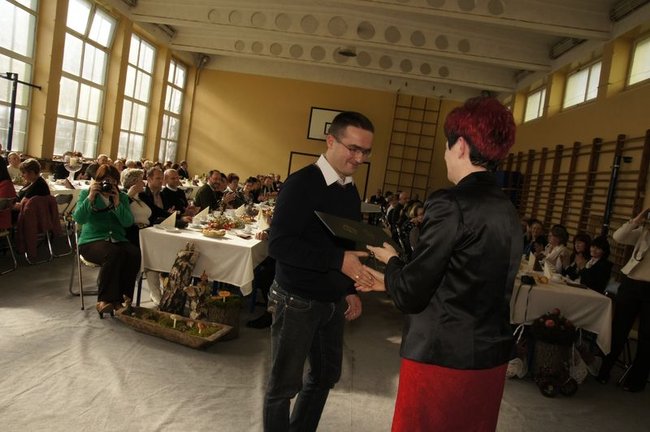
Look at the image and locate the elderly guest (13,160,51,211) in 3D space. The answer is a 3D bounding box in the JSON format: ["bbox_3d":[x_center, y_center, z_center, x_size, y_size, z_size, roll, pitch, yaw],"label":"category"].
[{"bbox_3d":[-3.706,-0.084,5.551,0.750,1.250,0.480,9,4,9],"label":"elderly guest"}]

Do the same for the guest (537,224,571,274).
[{"bbox_3d":[2.866,0.796,5.766,0.740,1.340,0.480,7,4,-12],"label":"guest"}]

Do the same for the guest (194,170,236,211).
[{"bbox_3d":[-1.886,-0.020,7.190,0.770,1.380,0.520,10,5,25],"label":"guest"}]

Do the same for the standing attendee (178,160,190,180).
[{"bbox_3d":[-4.732,-1.094,14.812,0.500,1.520,0.550,4,6,-45],"label":"standing attendee"}]

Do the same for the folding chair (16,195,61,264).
[{"bbox_3d":[-3.658,0.146,5.547,0.500,0.810,0.470,9,4,10],"label":"folding chair"}]

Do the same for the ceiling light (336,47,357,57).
[{"bbox_3d":[0.586,-4.497,12.288,0.500,0.190,0.500,8,4,0],"label":"ceiling light"}]

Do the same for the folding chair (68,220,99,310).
[{"bbox_3d":[-2.186,0.444,4.451,0.450,0.800,0.500,5,5,-35],"label":"folding chair"}]

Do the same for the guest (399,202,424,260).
[{"bbox_3d":[1.347,0.470,7.142,0.750,1.340,0.500,10,5,23],"label":"guest"}]

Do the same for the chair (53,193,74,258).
[{"bbox_3d":[-3.712,0.098,6.066,0.480,0.800,0.450,8,4,2],"label":"chair"}]

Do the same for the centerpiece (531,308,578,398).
[{"bbox_3d":[1.995,1.150,3.897,0.400,0.680,0.400,11,5,28],"label":"centerpiece"}]

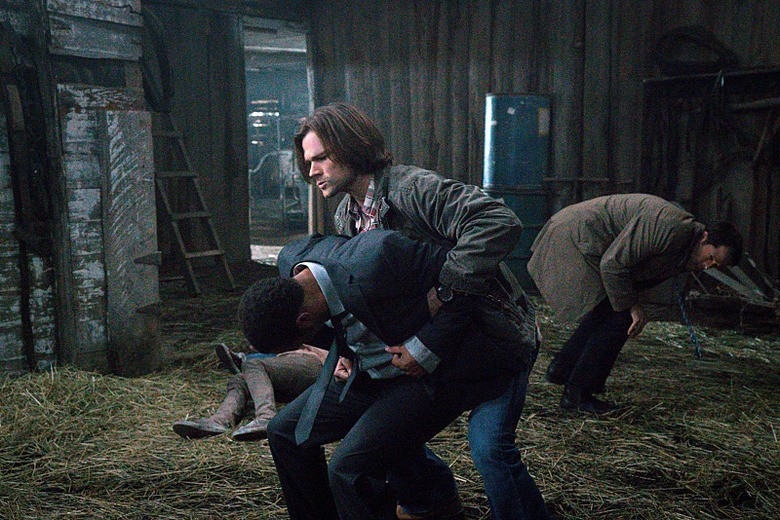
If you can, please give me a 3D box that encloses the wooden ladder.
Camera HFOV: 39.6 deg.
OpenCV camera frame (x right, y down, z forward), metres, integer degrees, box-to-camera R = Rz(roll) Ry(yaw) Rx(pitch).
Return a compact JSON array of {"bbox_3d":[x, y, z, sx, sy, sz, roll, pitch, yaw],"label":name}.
[{"bbox_3d":[-1.790,-0.584,9.175,0.126,1.899,0.495,-26,-8,34],"label":"wooden ladder"}]

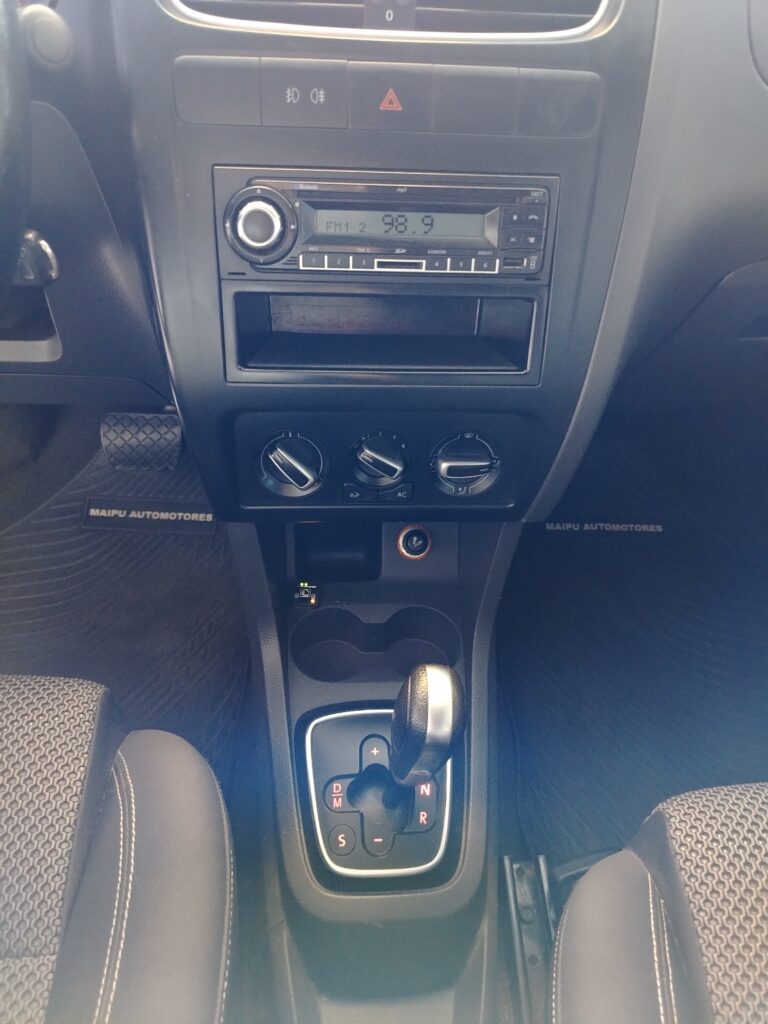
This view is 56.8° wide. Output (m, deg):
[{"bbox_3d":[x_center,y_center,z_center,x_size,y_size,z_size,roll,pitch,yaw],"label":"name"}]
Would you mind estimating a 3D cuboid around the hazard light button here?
[{"bbox_3d":[0.003,-0.218,0.375,0.044,0.032,0.014,0,19,-4],"label":"hazard light button"}]

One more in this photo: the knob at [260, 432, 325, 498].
[{"bbox_3d":[-0.056,-0.027,0.426,0.040,0.040,0.022,0,19,-4],"label":"knob"}]

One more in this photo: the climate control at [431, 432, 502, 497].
[{"bbox_3d":[0.051,-0.028,0.433,0.041,0.040,0.022,0,19,-4],"label":"climate control"}]

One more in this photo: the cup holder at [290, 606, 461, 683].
[{"bbox_3d":[-0.008,0.130,0.619,0.145,0.056,0.073,0,49,-4],"label":"cup holder"}]

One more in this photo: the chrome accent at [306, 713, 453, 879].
[{"bbox_3d":[-0.004,0.202,0.522,0.110,0.022,0.122,0,52,-4],"label":"chrome accent"}]

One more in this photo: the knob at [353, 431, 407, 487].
[{"bbox_3d":[-0.002,-0.031,0.427,0.034,0.034,0.022,0,19,-4],"label":"knob"}]

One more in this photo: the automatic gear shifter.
[{"bbox_3d":[0.029,0.141,0.470,0.045,0.084,0.050,1,46,-4],"label":"automatic gear shifter"}]

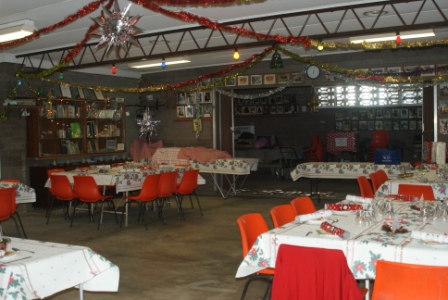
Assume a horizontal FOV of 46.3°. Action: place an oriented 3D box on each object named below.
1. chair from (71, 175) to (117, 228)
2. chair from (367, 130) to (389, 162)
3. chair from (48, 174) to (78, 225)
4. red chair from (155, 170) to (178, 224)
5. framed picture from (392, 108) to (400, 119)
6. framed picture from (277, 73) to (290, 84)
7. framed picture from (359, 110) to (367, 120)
[{"bbox_3d":[-1.890,0.742,7.652,0.500,0.750,0.520,1,3,29],"label":"chair"},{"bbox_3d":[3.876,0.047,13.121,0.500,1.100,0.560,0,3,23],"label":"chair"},{"bbox_3d":[-2.319,0.737,7.885,0.500,0.750,0.520,1,3,29],"label":"chair"},{"bbox_3d":[-0.984,0.750,8.569,0.530,0.795,0.490,0,2,31],"label":"red chair"},{"bbox_3d":[4.628,-0.969,14.051,0.201,0.263,0.030,0,2,31],"label":"framed picture"},{"bbox_3d":[1.147,-1.369,10.050,0.255,0.215,0.025,1,4,25],"label":"framed picture"},{"bbox_3d":[3.790,-0.961,14.289,0.190,0.250,0.025,0,3,27],"label":"framed picture"}]

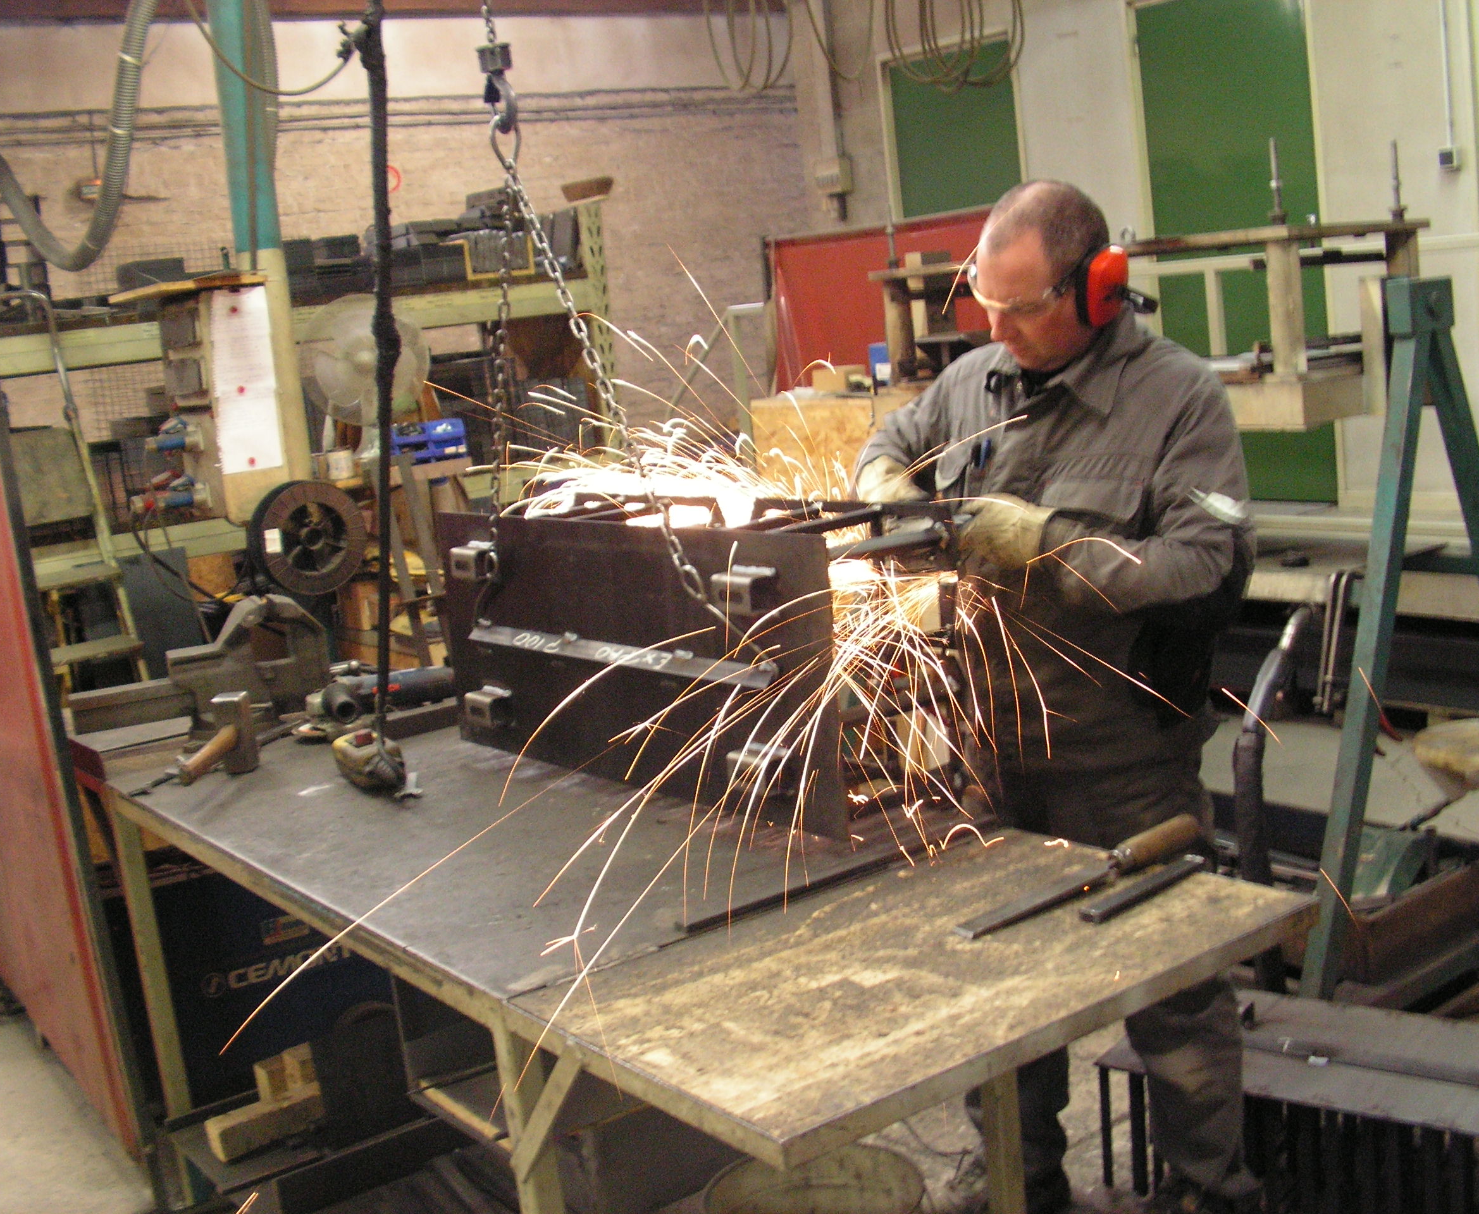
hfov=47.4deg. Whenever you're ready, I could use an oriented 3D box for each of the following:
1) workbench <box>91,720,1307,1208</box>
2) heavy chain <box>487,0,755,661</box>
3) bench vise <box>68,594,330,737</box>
[{"bbox_3d":[-0.250,0.759,2.688,0.765,0.852,2.256,-13,10,-34],"label":"workbench"},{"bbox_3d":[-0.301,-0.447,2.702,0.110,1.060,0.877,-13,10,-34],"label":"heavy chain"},{"bbox_3d":[-1.114,0.126,3.470,0.510,0.280,0.170,-9,9,-17],"label":"bench vise"}]

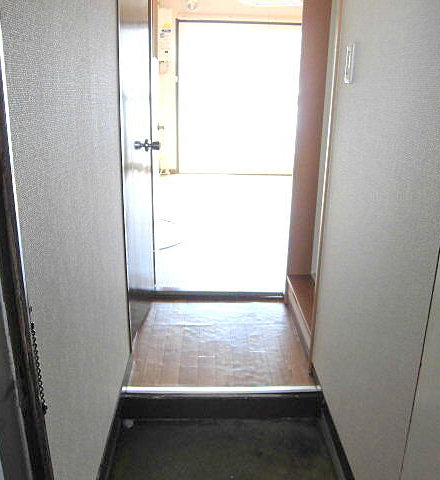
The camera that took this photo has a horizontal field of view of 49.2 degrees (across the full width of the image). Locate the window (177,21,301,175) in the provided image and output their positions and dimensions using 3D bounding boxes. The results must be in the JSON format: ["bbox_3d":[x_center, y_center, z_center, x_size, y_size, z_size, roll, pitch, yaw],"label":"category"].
[{"bbox_3d":[0.329,-1.667,5.812,1.680,1.778,0.100,0,19,-1],"label":"window"}]

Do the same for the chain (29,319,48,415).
[{"bbox_3d":[-0.371,0.263,0.986,0.016,0.222,0.018,0,19,-2],"label":"chain"}]

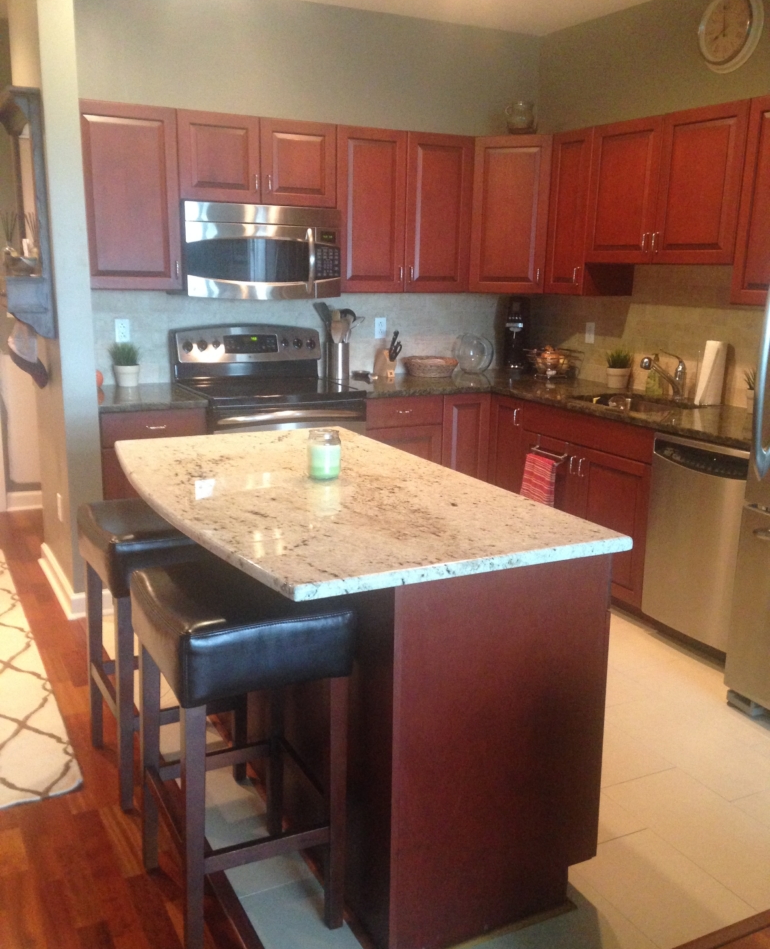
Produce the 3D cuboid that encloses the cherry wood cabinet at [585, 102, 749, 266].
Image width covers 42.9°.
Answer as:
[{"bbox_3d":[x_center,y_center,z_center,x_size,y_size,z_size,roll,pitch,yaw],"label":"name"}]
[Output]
[{"bbox_3d":[1.307,-1.226,4.258,0.320,0.615,0.925,-5,13,-27],"label":"cherry wood cabinet"}]

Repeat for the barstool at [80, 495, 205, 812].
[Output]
[{"bbox_3d":[-0.654,0.501,2.876,0.367,0.766,0.444,-5,13,-27],"label":"barstool"}]

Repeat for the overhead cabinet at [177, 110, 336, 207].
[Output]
[{"bbox_3d":[-0.638,-1.465,4.619,0.763,0.379,0.330,-5,14,-27],"label":"overhead cabinet"}]

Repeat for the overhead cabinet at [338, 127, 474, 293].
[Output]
[{"bbox_3d":[0.036,-1.332,5.001,0.758,0.770,0.330,-5,14,-27],"label":"overhead cabinet"}]

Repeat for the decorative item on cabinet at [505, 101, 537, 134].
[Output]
[{"bbox_3d":[0.682,-1.784,4.927,0.165,0.185,0.150,1,12,0],"label":"decorative item on cabinet"}]

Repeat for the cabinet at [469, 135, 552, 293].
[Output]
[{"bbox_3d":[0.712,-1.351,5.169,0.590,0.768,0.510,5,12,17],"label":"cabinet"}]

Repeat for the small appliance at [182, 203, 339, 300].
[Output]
[{"bbox_3d":[-0.621,-1.051,4.610,0.757,0.420,0.420,-5,13,-27],"label":"small appliance"}]

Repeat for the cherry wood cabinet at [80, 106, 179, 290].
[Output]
[{"bbox_3d":[-1.177,-1.214,4.341,0.457,0.768,0.320,-5,13,-27],"label":"cherry wood cabinet"}]

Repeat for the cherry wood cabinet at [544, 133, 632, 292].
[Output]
[{"bbox_3d":[1.026,-1.282,4.843,0.318,0.773,0.315,-5,14,-27],"label":"cherry wood cabinet"}]

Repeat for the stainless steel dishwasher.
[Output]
[{"bbox_3d":[1.461,0.271,3.857,0.615,0.828,0.600,-5,14,-27],"label":"stainless steel dishwasher"}]

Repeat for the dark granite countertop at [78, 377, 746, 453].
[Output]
[{"bbox_3d":[0.224,-0.256,4.077,2.560,0.040,2.420,-5,13,-27],"label":"dark granite countertop"}]

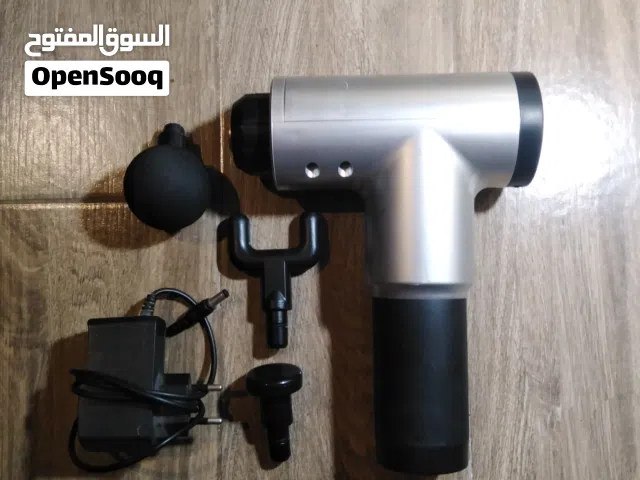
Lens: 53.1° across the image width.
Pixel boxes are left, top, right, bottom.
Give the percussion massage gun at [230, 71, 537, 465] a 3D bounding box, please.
[{"bbox_3d":[0.035,0.014,0.364,0.168,0.065,0.218,0,85,3],"label":"percussion massage gun"}]

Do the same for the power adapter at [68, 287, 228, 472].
[{"bbox_3d":[-0.099,0.081,0.371,0.089,0.039,0.102,0,83,2],"label":"power adapter"}]

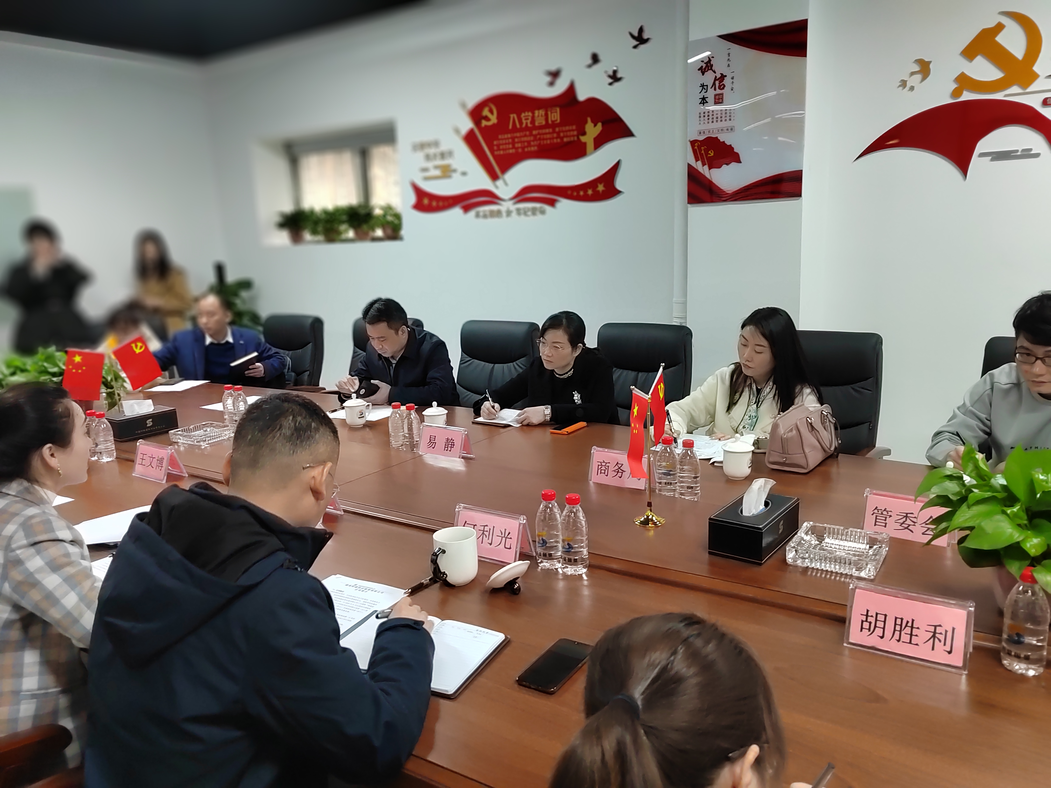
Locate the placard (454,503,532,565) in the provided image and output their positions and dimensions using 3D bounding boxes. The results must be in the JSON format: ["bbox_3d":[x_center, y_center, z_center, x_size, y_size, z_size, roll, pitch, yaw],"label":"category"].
[{"bbox_3d":[-0.084,0.345,1.736,0.195,0.110,0.080,4,13,30],"label":"placard"}]

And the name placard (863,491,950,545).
[{"bbox_3d":[0.948,0.296,1.729,0.195,0.103,0.080,6,13,38],"label":"name placard"}]

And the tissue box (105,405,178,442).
[{"bbox_3d":[-1.745,0.133,3.172,0.134,0.088,0.268,5,13,32],"label":"tissue box"}]

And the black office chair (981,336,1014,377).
[{"bbox_3d":[1.990,0.355,2.653,0.600,1.089,0.670,4,12,29],"label":"black office chair"}]

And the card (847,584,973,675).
[{"bbox_3d":[0.696,0.413,1.272,0.195,0.110,0.080,5,13,31],"label":"card"}]

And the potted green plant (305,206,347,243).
[{"bbox_3d":[-1.519,-1.297,5.327,0.300,0.272,0.280,5,13,30],"label":"potted green plant"}]

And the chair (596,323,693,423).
[{"bbox_3d":[0.489,0.235,3.500,0.600,1.121,0.670,4,12,29],"label":"chair"}]

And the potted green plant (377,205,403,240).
[{"bbox_3d":[-1.001,-1.263,5.127,0.200,0.265,0.200,-2,10,0],"label":"potted green plant"}]

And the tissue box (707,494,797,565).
[{"bbox_3d":[0.560,0.320,1.707,0.125,0.089,0.248,6,13,37],"label":"tissue box"}]

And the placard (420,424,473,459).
[{"bbox_3d":[-0.304,0.179,2.667,0.195,0.110,0.080,5,13,30],"label":"placard"}]

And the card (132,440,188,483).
[{"bbox_3d":[-1.302,0.236,2.473,0.195,0.110,0.080,5,13,31],"label":"card"}]

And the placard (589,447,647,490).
[{"bbox_3d":[0.308,0.231,2.205,0.195,0.103,0.080,5,13,35],"label":"placard"}]

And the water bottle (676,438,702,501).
[{"bbox_3d":[0.494,0.227,2.111,0.063,0.183,0.063,5,13,30],"label":"water bottle"}]

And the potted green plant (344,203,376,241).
[{"bbox_3d":[-1.305,-1.357,5.521,0.255,0.305,0.247,5,14,30],"label":"potted green plant"}]

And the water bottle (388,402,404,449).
[{"bbox_3d":[-0.509,0.125,2.729,0.062,0.177,0.062,-2,10,0],"label":"water bottle"}]

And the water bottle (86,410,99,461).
[{"bbox_3d":[-1.680,0.161,2.723,0.063,0.183,0.063,5,13,30],"label":"water bottle"}]

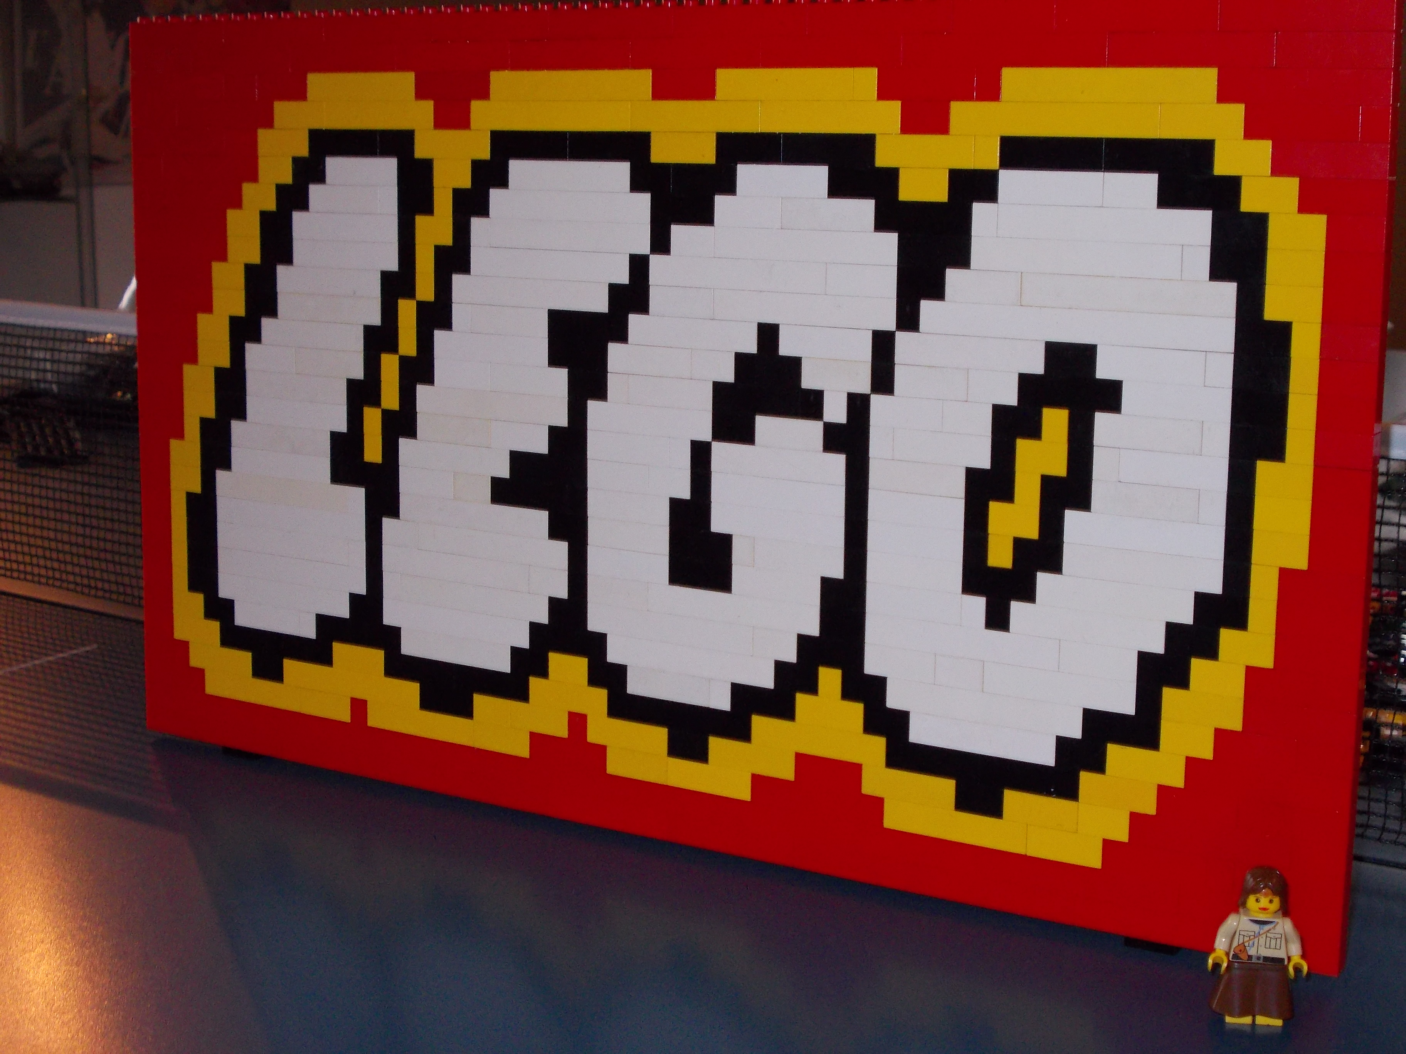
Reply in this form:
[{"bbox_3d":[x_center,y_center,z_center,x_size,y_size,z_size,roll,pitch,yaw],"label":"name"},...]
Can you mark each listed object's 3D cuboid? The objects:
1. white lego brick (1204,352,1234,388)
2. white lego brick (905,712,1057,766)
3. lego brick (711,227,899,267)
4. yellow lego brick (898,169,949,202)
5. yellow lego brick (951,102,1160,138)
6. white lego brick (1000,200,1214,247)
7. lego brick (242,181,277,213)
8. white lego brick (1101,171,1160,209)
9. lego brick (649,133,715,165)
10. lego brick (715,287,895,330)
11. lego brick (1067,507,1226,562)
[{"bbox_3d":[0.143,-0.044,0.569,0.008,0.010,0.008,7,12,31],"label":"white lego brick"},{"bbox_3d":[0.086,0.063,0.624,0.048,0.010,0.008,7,12,31],"label":"white lego brick"},{"bbox_3d":[0.033,-0.086,0.633,0.064,0.010,0.008,7,12,31],"label":"lego brick"},{"bbox_3d":[0.067,-0.101,0.612,0.016,0.010,0.008,7,12,31],"label":"yellow lego brick"},{"bbox_3d":[0.100,-0.115,0.585,0.064,0.010,0.008,7,12,31],"label":"yellow lego brick"},{"bbox_3d":[0.113,-0.085,0.581,0.064,0.010,0.008,7,12,31],"label":"white lego brick"},{"bbox_3d":[-0.157,-0.119,0.748,0.016,0.010,0.008,7,12,31],"label":"lego brick"},{"bbox_3d":[0.121,-0.094,0.579,0.016,0.010,0.008,7,12,31],"label":"white lego brick"},{"bbox_3d":[-0.004,-0.119,0.649,0.024,0.010,0.008,7,12,31],"label":"lego brick"},{"bbox_3d":[0.033,-0.067,0.639,0.064,0.010,0.008,7,12,31],"label":"lego brick"},{"bbox_3d":[0.127,0.001,0.592,0.048,0.010,0.008,7,12,31],"label":"lego brick"}]

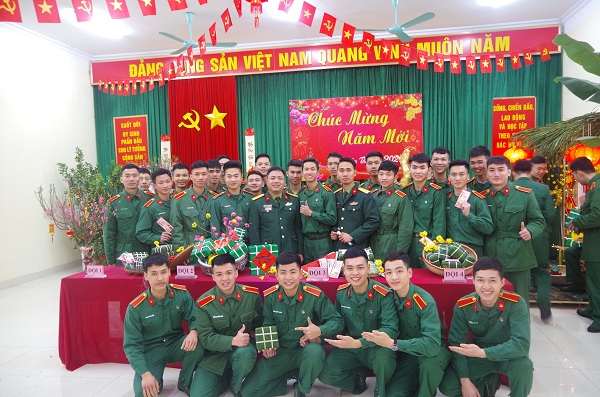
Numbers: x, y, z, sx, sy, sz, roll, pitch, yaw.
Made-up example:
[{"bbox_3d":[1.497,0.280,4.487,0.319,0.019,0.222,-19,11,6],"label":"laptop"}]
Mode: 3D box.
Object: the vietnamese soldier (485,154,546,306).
[{"bbox_3d":[1.760,0.507,3.684,0.540,1.700,0.360,0,3,36],"label":"vietnamese soldier"}]

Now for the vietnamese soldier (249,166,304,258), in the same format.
[{"bbox_3d":[-0.219,0.543,4.184,0.540,1.680,0.320,-2,2,-5],"label":"vietnamese soldier"}]

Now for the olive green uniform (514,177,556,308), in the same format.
[{"bbox_3d":[2.427,0.449,4.727,0.500,1.360,0.380,-1,2,12],"label":"olive green uniform"}]

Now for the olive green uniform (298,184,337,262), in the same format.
[{"bbox_3d":[0.178,0.575,4.328,0.480,1.420,0.310,-1,3,25],"label":"olive green uniform"}]

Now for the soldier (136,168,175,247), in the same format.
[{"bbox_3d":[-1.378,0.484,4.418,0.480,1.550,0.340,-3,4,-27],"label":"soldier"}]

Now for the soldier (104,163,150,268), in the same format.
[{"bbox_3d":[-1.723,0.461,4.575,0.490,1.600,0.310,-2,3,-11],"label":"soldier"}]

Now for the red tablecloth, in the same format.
[{"bbox_3d":[-0.194,1.004,3.721,3.540,0.760,0.590,-1,3,9],"label":"red tablecloth"}]

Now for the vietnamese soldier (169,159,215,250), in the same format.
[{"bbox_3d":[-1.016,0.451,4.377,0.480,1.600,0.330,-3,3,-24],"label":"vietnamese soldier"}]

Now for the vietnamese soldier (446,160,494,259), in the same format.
[{"bbox_3d":[1.448,0.505,3.834,0.490,1.690,0.360,0,3,27],"label":"vietnamese soldier"}]

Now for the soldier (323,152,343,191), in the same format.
[{"bbox_3d":[0.378,0.387,4.785,0.480,1.750,0.290,-1,2,5],"label":"soldier"}]

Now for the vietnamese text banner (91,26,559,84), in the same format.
[{"bbox_3d":[0.105,-2.582,8.246,8.695,0.472,0.060,-1,2,10],"label":"vietnamese text banner"}]

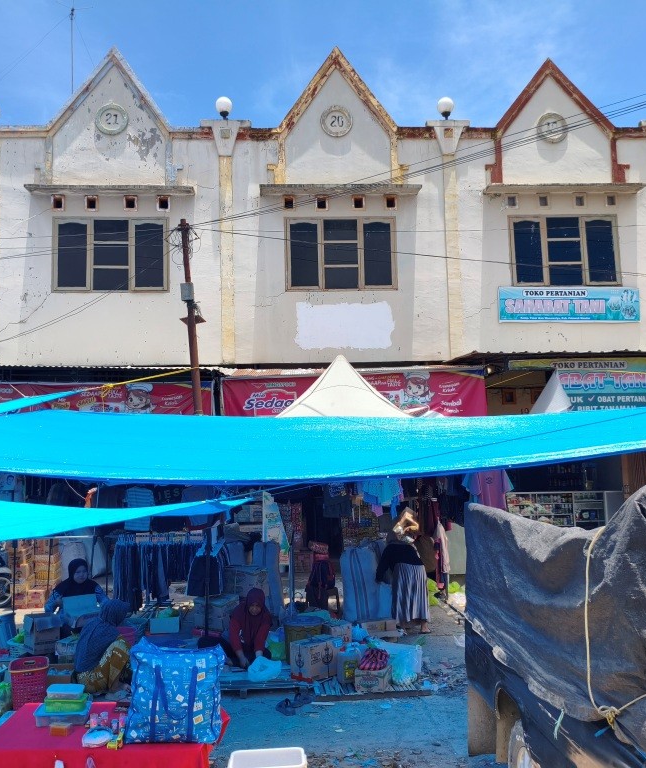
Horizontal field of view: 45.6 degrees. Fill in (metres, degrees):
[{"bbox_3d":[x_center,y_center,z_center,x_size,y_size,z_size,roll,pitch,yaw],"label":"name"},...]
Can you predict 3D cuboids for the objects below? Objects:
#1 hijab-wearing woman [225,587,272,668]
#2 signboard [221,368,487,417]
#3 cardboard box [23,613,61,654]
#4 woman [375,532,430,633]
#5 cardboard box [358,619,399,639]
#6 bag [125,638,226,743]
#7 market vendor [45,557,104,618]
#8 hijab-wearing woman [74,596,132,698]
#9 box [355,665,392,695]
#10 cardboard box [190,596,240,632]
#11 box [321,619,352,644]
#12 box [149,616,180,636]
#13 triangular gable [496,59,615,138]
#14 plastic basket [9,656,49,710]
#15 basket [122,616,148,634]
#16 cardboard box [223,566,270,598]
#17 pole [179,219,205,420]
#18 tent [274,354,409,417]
[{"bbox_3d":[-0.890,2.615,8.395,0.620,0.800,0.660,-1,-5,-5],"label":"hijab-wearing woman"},{"bbox_3d":[0.471,0.308,11.216,3.880,0.920,0.050,-1,-5,-3],"label":"signboard"},{"bbox_3d":[-3.094,2.738,8.529,0.290,0.390,0.350,2,-6,-32],"label":"cardboard box"},{"bbox_3d":[1.038,2.603,10.169,0.520,1.260,0.580,2,-5,-30],"label":"woman"},{"bbox_3d":[0.637,3.015,9.419,0.430,0.220,0.300,-1,-5,-6],"label":"cardboard box"},{"bbox_3d":[-0.890,1.824,4.638,0.560,0.560,0.280,-1,-5,-1],"label":"bag"},{"bbox_3d":[-2.829,2.586,8.822,0.640,1.150,0.620,0,-5,-16],"label":"market vendor"},{"bbox_3d":[-2.143,2.552,7.440,0.520,0.860,0.430,3,-7,-40],"label":"hijab-wearing woman"},{"bbox_3d":[0.484,2.844,7.471,0.280,0.220,0.300,-2,-5,14],"label":"box"},{"bbox_3d":[-1.406,3.107,10.362,0.430,0.330,0.410,-4,-5,30],"label":"cardboard box"},{"bbox_3d":[0.152,2.727,8.380,0.300,0.250,0.240,2,-7,-33],"label":"box"},{"bbox_3d":[-1.774,2.725,8.739,0.320,0.180,0.280,-1,-6,-3],"label":"box"},{"bbox_3d":[4.279,-5.239,14.204,2.150,1.460,0.250,-1,-6,-3],"label":"triangular gable"},{"bbox_3d":[-2.651,2.777,7.018,0.330,0.440,0.320,0,-5,-16],"label":"plastic basket"},{"bbox_3d":[-2.136,2.755,8.533,0.330,0.180,0.400,-1,-5,-4],"label":"basket"},{"bbox_3d":[-1.096,2.819,10.957,0.490,0.380,0.400,1,-5,-29],"label":"cardboard box"},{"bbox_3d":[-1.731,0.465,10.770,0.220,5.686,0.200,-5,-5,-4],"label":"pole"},{"bbox_3d":[0.275,1.371,9.943,2.900,3.509,2.900,-1,-6,-3],"label":"tent"}]

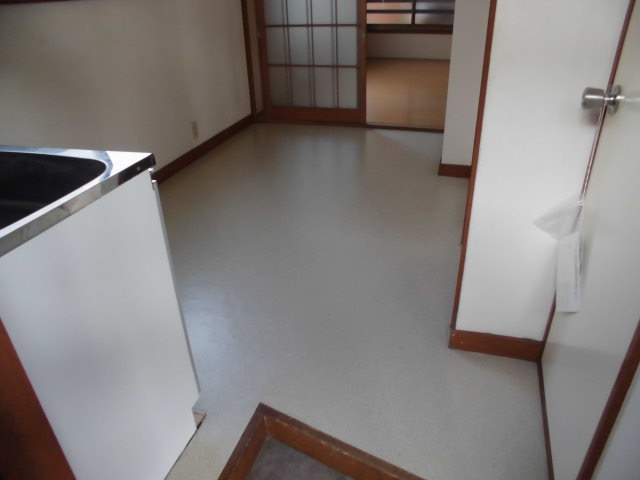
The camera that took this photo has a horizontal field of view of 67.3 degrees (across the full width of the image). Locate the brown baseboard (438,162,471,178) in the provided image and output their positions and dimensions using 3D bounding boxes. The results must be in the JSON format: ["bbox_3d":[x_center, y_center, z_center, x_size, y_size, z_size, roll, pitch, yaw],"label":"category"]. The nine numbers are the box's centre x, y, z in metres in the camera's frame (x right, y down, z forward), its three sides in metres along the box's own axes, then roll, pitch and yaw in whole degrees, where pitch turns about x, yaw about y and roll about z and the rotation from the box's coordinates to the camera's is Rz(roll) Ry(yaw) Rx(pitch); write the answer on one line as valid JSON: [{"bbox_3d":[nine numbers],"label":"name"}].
[{"bbox_3d":[0.832,-0.422,2.937,0.200,0.077,0.020,7,31,16],"label":"brown baseboard"}]

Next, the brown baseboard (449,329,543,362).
[{"bbox_3d":[0.572,0.343,1.582,0.283,0.080,0.020,7,31,16],"label":"brown baseboard"}]

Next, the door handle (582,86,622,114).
[{"bbox_3d":[0.615,-0.306,1.055,0.066,0.063,0.063,7,31,16],"label":"door handle"}]

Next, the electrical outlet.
[{"bbox_3d":[-0.858,-0.760,3.317,0.010,0.120,0.070,7,31,16],"label":"electrical outlet"}]

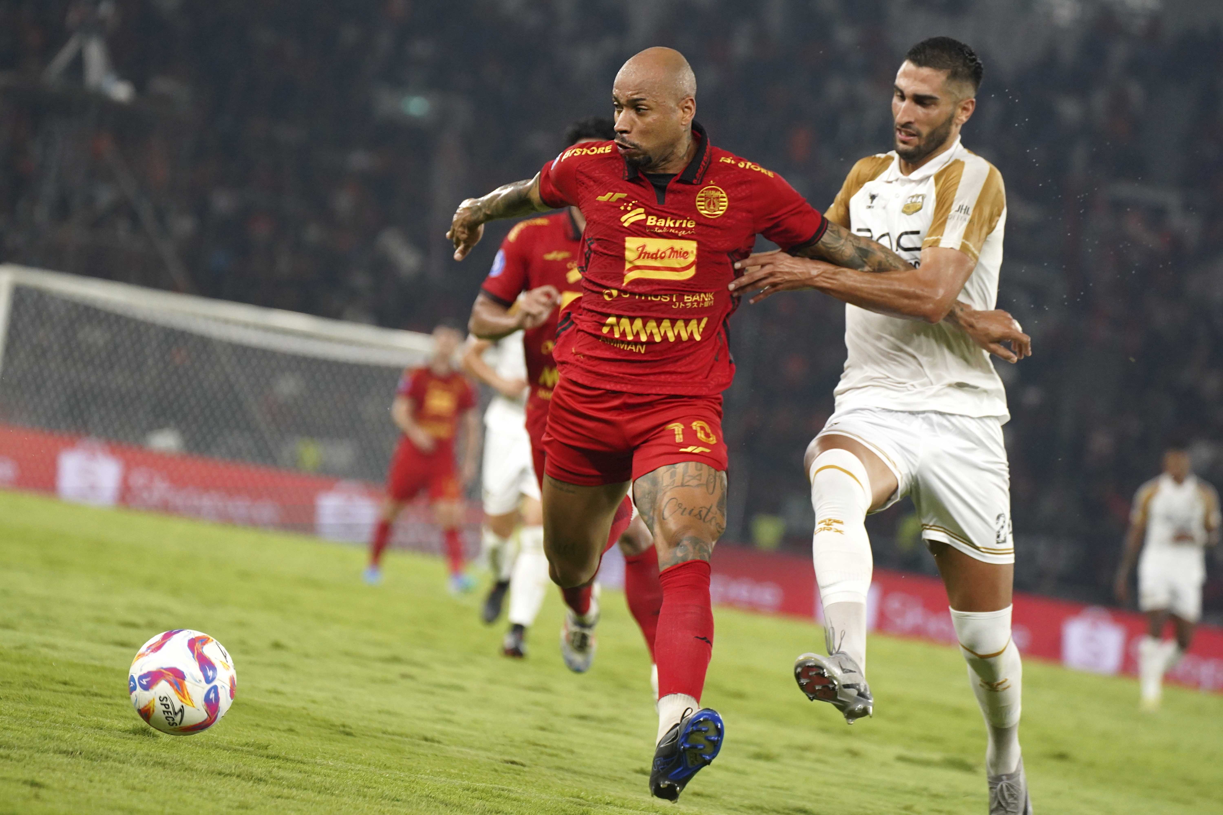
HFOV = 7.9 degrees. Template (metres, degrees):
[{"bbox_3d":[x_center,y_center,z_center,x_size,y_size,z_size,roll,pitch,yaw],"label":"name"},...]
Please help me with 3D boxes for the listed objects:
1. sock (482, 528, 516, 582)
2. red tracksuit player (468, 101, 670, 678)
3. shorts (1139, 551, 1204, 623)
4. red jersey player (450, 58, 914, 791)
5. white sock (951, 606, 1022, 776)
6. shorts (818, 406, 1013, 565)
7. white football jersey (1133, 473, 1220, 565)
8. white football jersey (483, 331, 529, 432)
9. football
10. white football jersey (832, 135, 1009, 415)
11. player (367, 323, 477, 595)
[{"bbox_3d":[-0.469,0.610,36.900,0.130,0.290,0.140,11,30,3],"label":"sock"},{"bbox_3d":[-0.083,0.042,24.500,0.680,1.660,0.800,9,-1,5],"label":"red tracksuit player"},{"bbox_3d":[3.806,1.215,60.500,0.420,0.450,0.310,9,-1,0],"label":"shorts"},{"bbox_3d":[0.189,0.048,19.450,1.200,1.620,0.900,9,-1,8],"label":"red jersey player"},{"bbox_3d":[0.851,0.639,20.100,0.145,0.385,0.150,-5,6,5],"label":"white sock"},{"bbox_3d":[0.678,0.173,19.900,0.430,0.360,0.370,9,-1,12],"label":"shorts"},{"bbox_3d":[3.848,0.747,60.500,0.540,0.580,0.320,9,-1,0],"label":"white football jersey"},{"bbox_3d":[-0.350,-0.150,36.800,0.470,0.600,0.320,9,-1,3],"label":"white football jersey"},{"bbox_3d":[-0.884,0.568,18.350,0.220,0.220,0.220,9,-1,0],"label":"football"},{"bbox_3d":[0.690,-0.290,20.000,0.450,0.640,0.340,9,-1,28],"label":"white football jersey"},{"bbox_3d":[-1.279,0.354,60.000,0.700,1.770,0.450,9,-1,3],"label":"player"}]

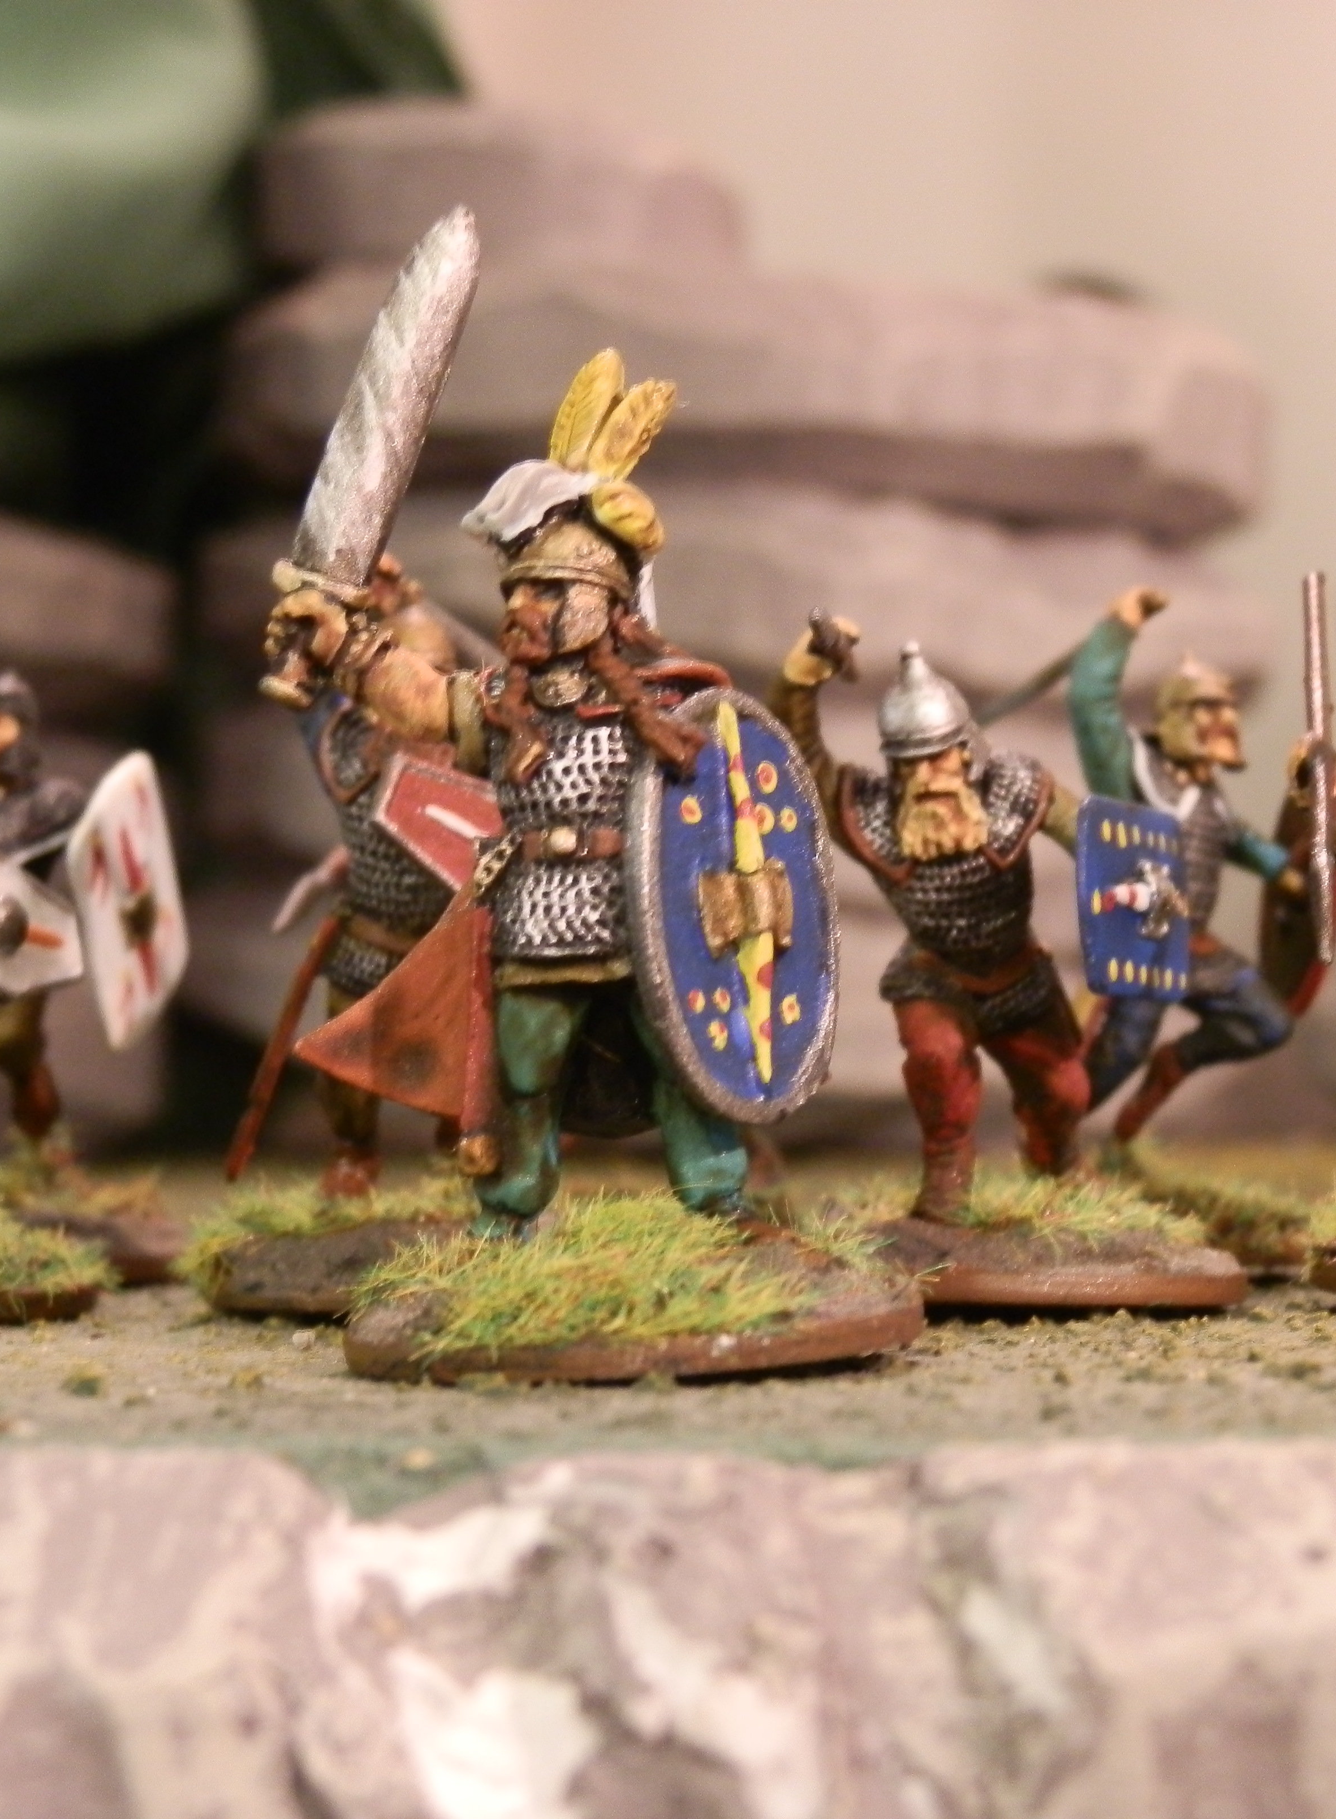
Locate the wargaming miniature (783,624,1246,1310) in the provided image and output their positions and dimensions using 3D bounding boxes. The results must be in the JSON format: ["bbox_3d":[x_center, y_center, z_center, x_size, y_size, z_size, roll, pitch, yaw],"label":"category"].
[{"bbox_3d":[0.017,0.002,0.218,0.025,0.034,0.025,0,0,-2],"label":"wargaming miniature"}]

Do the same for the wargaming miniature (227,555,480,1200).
[{"bbox_3d":[-0.014,-0.002,0.221,0.018,0.034,0.018,0,0,-25],"label":"wargaming miniature"}]

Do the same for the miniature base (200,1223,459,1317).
[{"bbox_3d":[-0.011,0.018,0.221,0.025,0.004,0.025,0,0,0],"label":"miniature base"}]

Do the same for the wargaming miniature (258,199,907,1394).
[{"bbox_3d":[-0.004,-0.005,0.187,0.029,0.050,0.025,0,0,13],"label":"wargaming miniature"}]

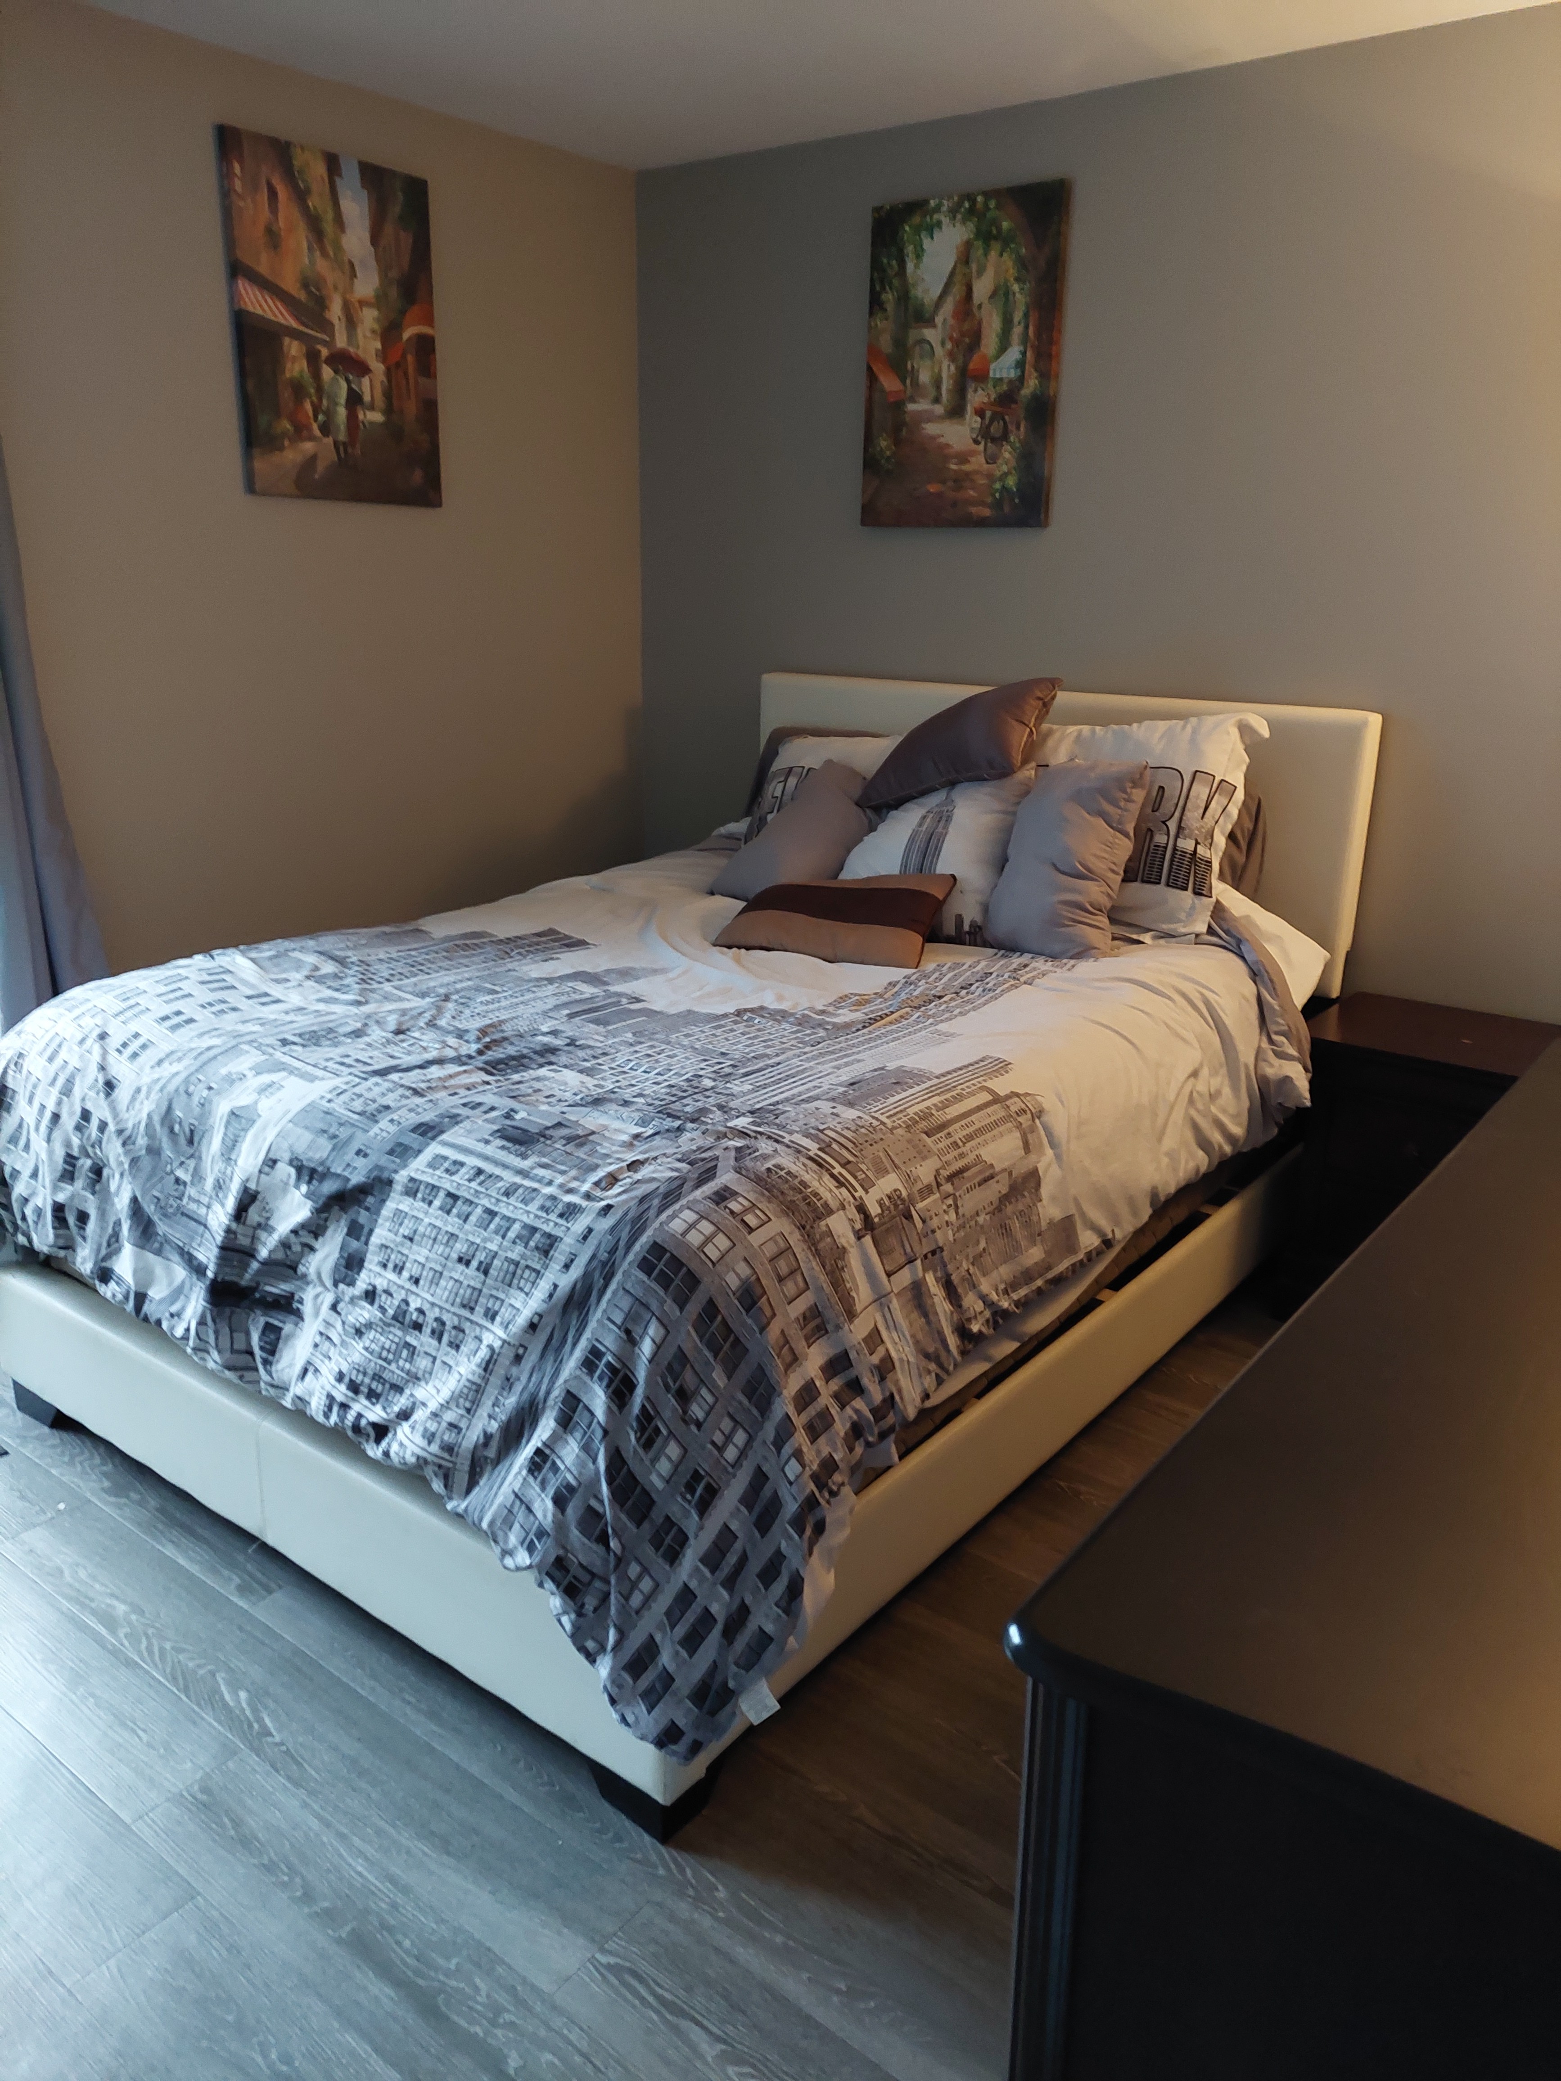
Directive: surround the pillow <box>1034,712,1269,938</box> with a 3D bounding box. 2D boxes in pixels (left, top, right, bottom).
[{"bbox_3d":[0.672,-0.472,3.088,0.620,0.455,0.155,11,0,35],"label":"pillow"}]

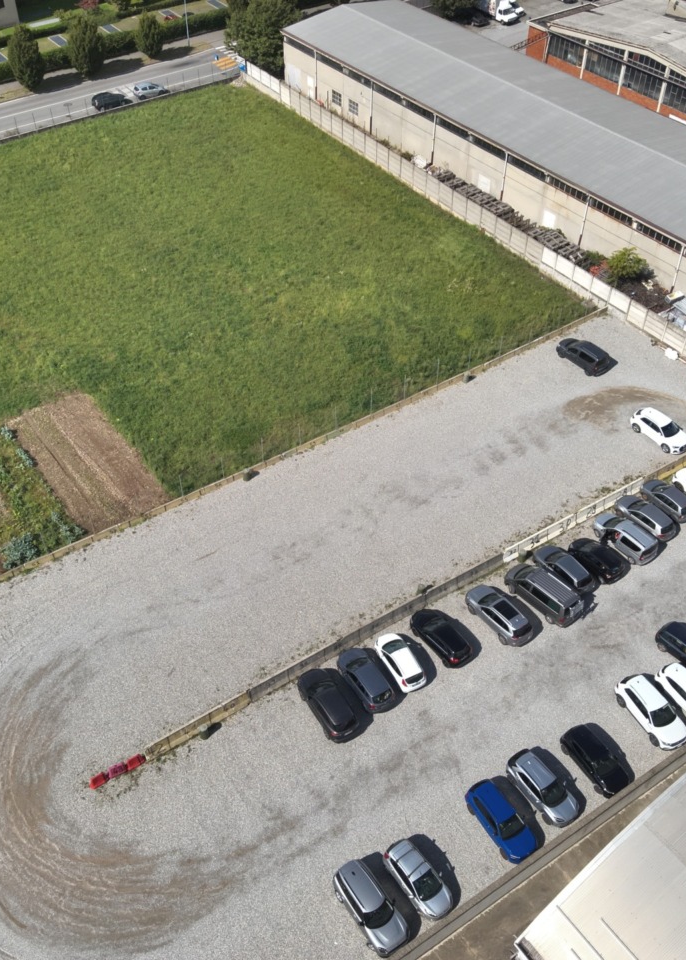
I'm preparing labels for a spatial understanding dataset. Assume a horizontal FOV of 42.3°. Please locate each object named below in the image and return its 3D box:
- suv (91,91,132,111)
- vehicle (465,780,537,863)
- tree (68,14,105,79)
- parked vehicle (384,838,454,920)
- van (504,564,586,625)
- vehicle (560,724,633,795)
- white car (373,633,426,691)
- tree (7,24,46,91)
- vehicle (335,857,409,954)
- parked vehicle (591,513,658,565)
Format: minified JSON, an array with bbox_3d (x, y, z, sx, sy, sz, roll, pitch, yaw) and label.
[{"bbox_3d":[-29.283,-47.651,111.351,4.320,1.573,1.800,-29,51,-28],"label":"suv"},{"bbox_3d":[7.929,16.843,44.060,1.758,1.500,4.160,-28,51,-25],"label":"vehicle"},{"bbox_3d":[-31.520,-53.005,108.394,4.641,7.286,4.641,0,46,0],"label":"tree"},{"bbox_3d":[3.606,18.901,42.147,1.666,1.492,3.931,-27,50,-26],"label":"parked vehicle"},{"bbox_3d":[12.120,6.759,53.881,1.988,1.765,4.996,-33,54,-28],"label":"van"},{"bbox_3d":[13.378,14.723,46.815,1.763,1.470,4.112,-20,48,-21],"label":"vehicle"},{"bbox_3d":[3.305,10.318,51.203,1.659,1.461,4.043,-18,47,-19],"label":"white car"},{"bbox_3d":[-37.685,-50.326,105.717,4.526,7.376,4.526,0,46,0],"label":"tree"},{"bbox_3d":[1.295,19.707,41.181,1.828,1.569,4.332,-25,49,-25],"label":"vehicle"},{"bbox_3d":[18.187,3.590,57.124,1.771,1.619,4.456,-32,54,-27],"label":"parked vehicle"}]

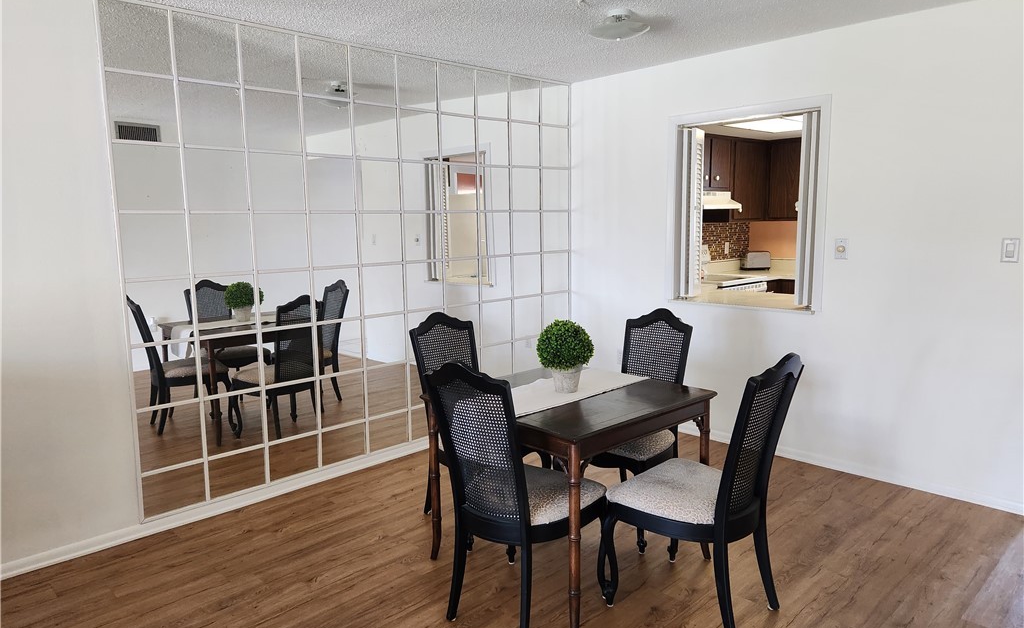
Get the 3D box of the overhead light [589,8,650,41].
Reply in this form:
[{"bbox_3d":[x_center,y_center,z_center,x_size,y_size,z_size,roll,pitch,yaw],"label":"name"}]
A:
[{"bbox_3d":[0.512,-1.390,3.298,0.300,0.140,0.300,-1,8,0],"label":"overhead light"}]

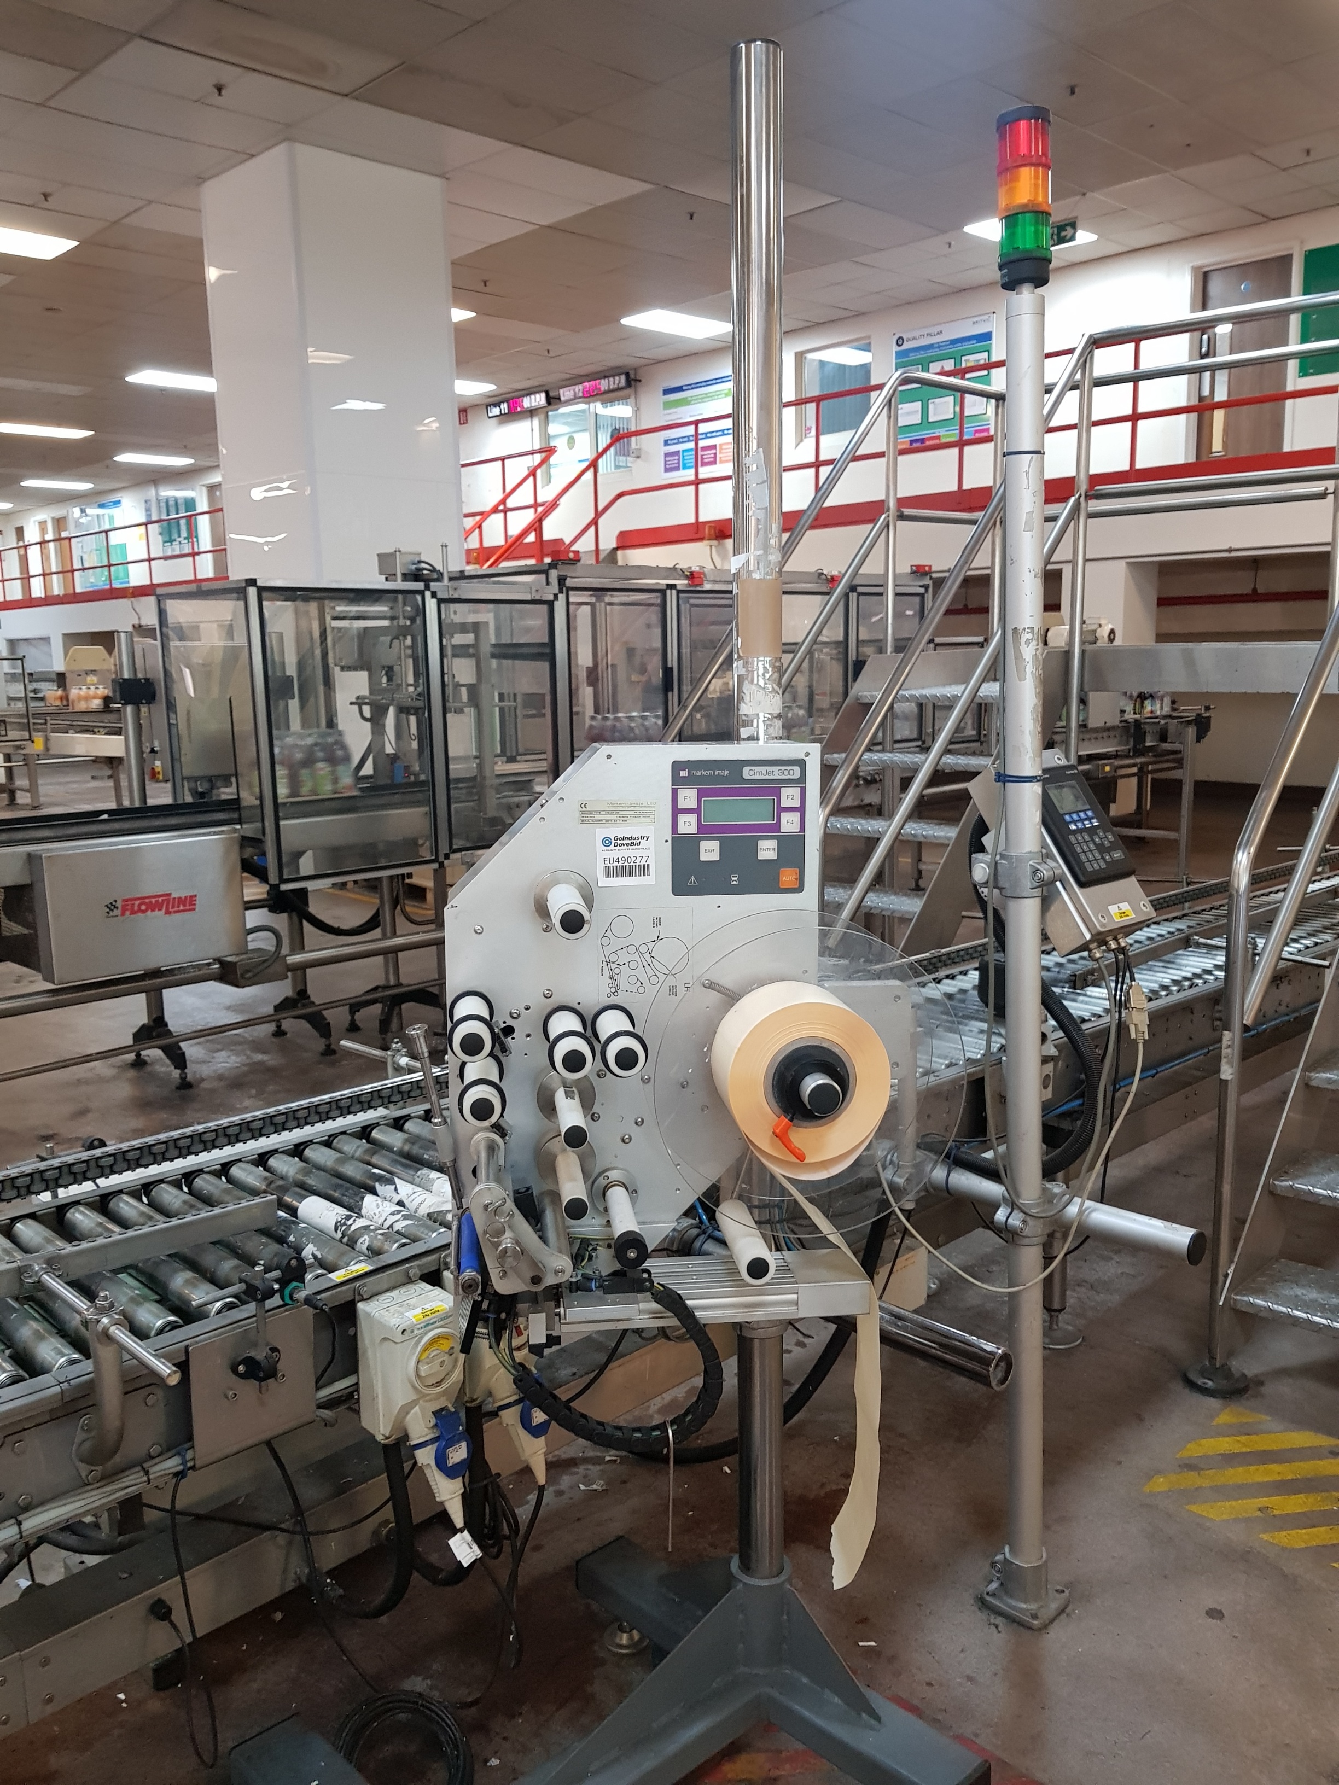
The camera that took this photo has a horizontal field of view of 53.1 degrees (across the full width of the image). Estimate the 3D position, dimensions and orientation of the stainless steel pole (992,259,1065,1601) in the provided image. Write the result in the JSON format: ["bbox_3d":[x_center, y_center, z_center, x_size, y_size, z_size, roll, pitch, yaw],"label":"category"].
[{"bbox_3d":[0.520,0.170,1.952,0.105,1.954,0.105,-3,11,0],"label":"stainless steel pole"}]

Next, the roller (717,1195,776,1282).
[{"bbox_3d":[0.077,0.355,1.365,0.032,0.032,0.123,-2,10,-8],"label":"roller"}]

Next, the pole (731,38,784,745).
[{"bbox_3d":[0.106,-0.562,1.576,0.060,0.812,0.060,-1,11,0],"label":"pole"}]

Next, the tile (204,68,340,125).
[{"bbox_3d":[-2.233,-4.434,7.488,0.600,0.018,0.600,-11,15,-42],"label":"tile"}]

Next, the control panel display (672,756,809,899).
[{"bbox_3d":[0.072,-0.065,1.370,0.139,0.138,0.006,-1,10,-8],"label":"control panel display"}]

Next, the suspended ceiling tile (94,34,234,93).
[{"bbox_3d":[-2.656,-4.350,7.091,0.600,0.018,0.600,-11,15,-42],"label":"suspended ceiling tile"}]

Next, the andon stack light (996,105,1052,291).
[{"bbox_3d":[0.464,-0.903,1.749,0.070,0.204,0.070,-3,11,0],"label":"andon stack light"}]

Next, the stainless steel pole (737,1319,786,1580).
[{"bbox_3d":[0.124,0.749,1.801,0.060,0.393,0.060,-1,11,0],"label":"stainless steel pole"}]

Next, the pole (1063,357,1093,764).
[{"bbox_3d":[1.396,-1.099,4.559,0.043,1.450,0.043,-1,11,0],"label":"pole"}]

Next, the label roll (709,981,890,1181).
[{"bbox_3d":[0.130,0.175,1.341,0.158,0.158,0.098,-2,10,-8],"label":"label roll"}]

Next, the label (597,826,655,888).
[{"bbox_3d":[-0.043,-0.036,1.361,0.059,0.058,0.002,-3,10,-8],"label":"label"}]

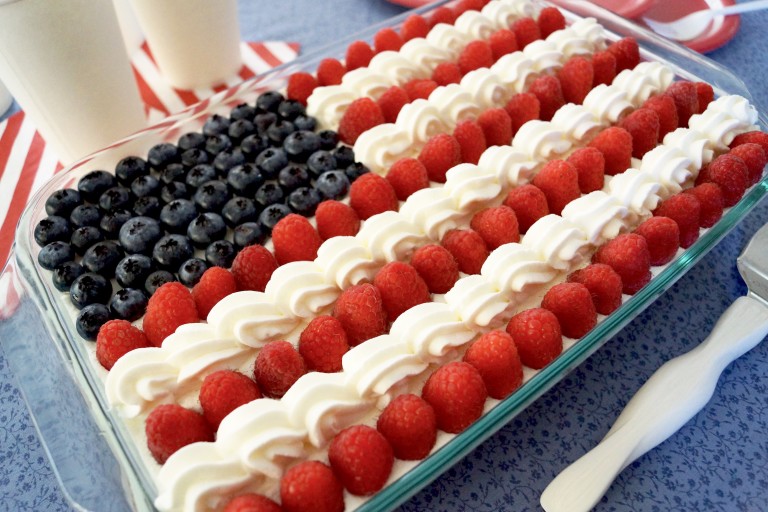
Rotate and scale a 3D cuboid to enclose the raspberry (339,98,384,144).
[{"bbox_3d":[-0.011,-0.068,0.291,0.023,0.024,0.023,-1,52,2],"label":"raspberry"}]

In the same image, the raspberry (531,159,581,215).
[{"bbox_3d":[0.078,-0.032,0.264,0.022,0.025,0.022,-2,52,3],"label":"raspberry"}]

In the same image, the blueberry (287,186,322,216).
[{"bbox_3d":[-0.037,-0.025,0.270,0.016,0.013,0.016,-2,53,2],"label":"blueberry"}]

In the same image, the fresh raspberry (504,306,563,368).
[{"bbox_3d":[0.056,0.031,0.215,0.021,0.024,0.021,-3,53,4],"label":"fresh raspberry"}]

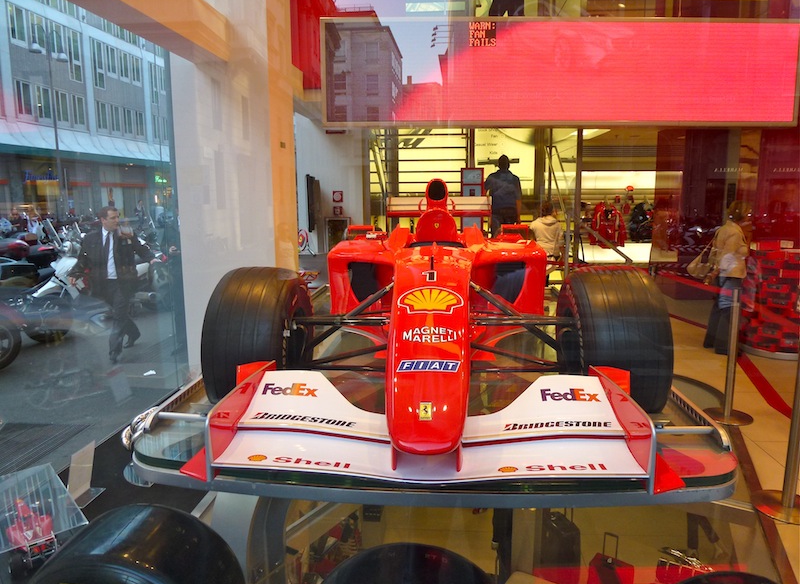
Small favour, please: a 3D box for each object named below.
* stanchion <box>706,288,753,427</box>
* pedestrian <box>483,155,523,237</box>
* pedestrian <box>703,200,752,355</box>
[{"bbox_3d":[2.422,0.455,4.025,0.360,0.950,0.360,0,8,0],"label":"stanchion"},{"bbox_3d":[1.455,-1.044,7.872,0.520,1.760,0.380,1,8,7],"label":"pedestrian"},{"bbox_3d":[3.547,-0.153,5.934,0.450,1.620,0.500,-1,8,-9],"label":"pedestrian"}]

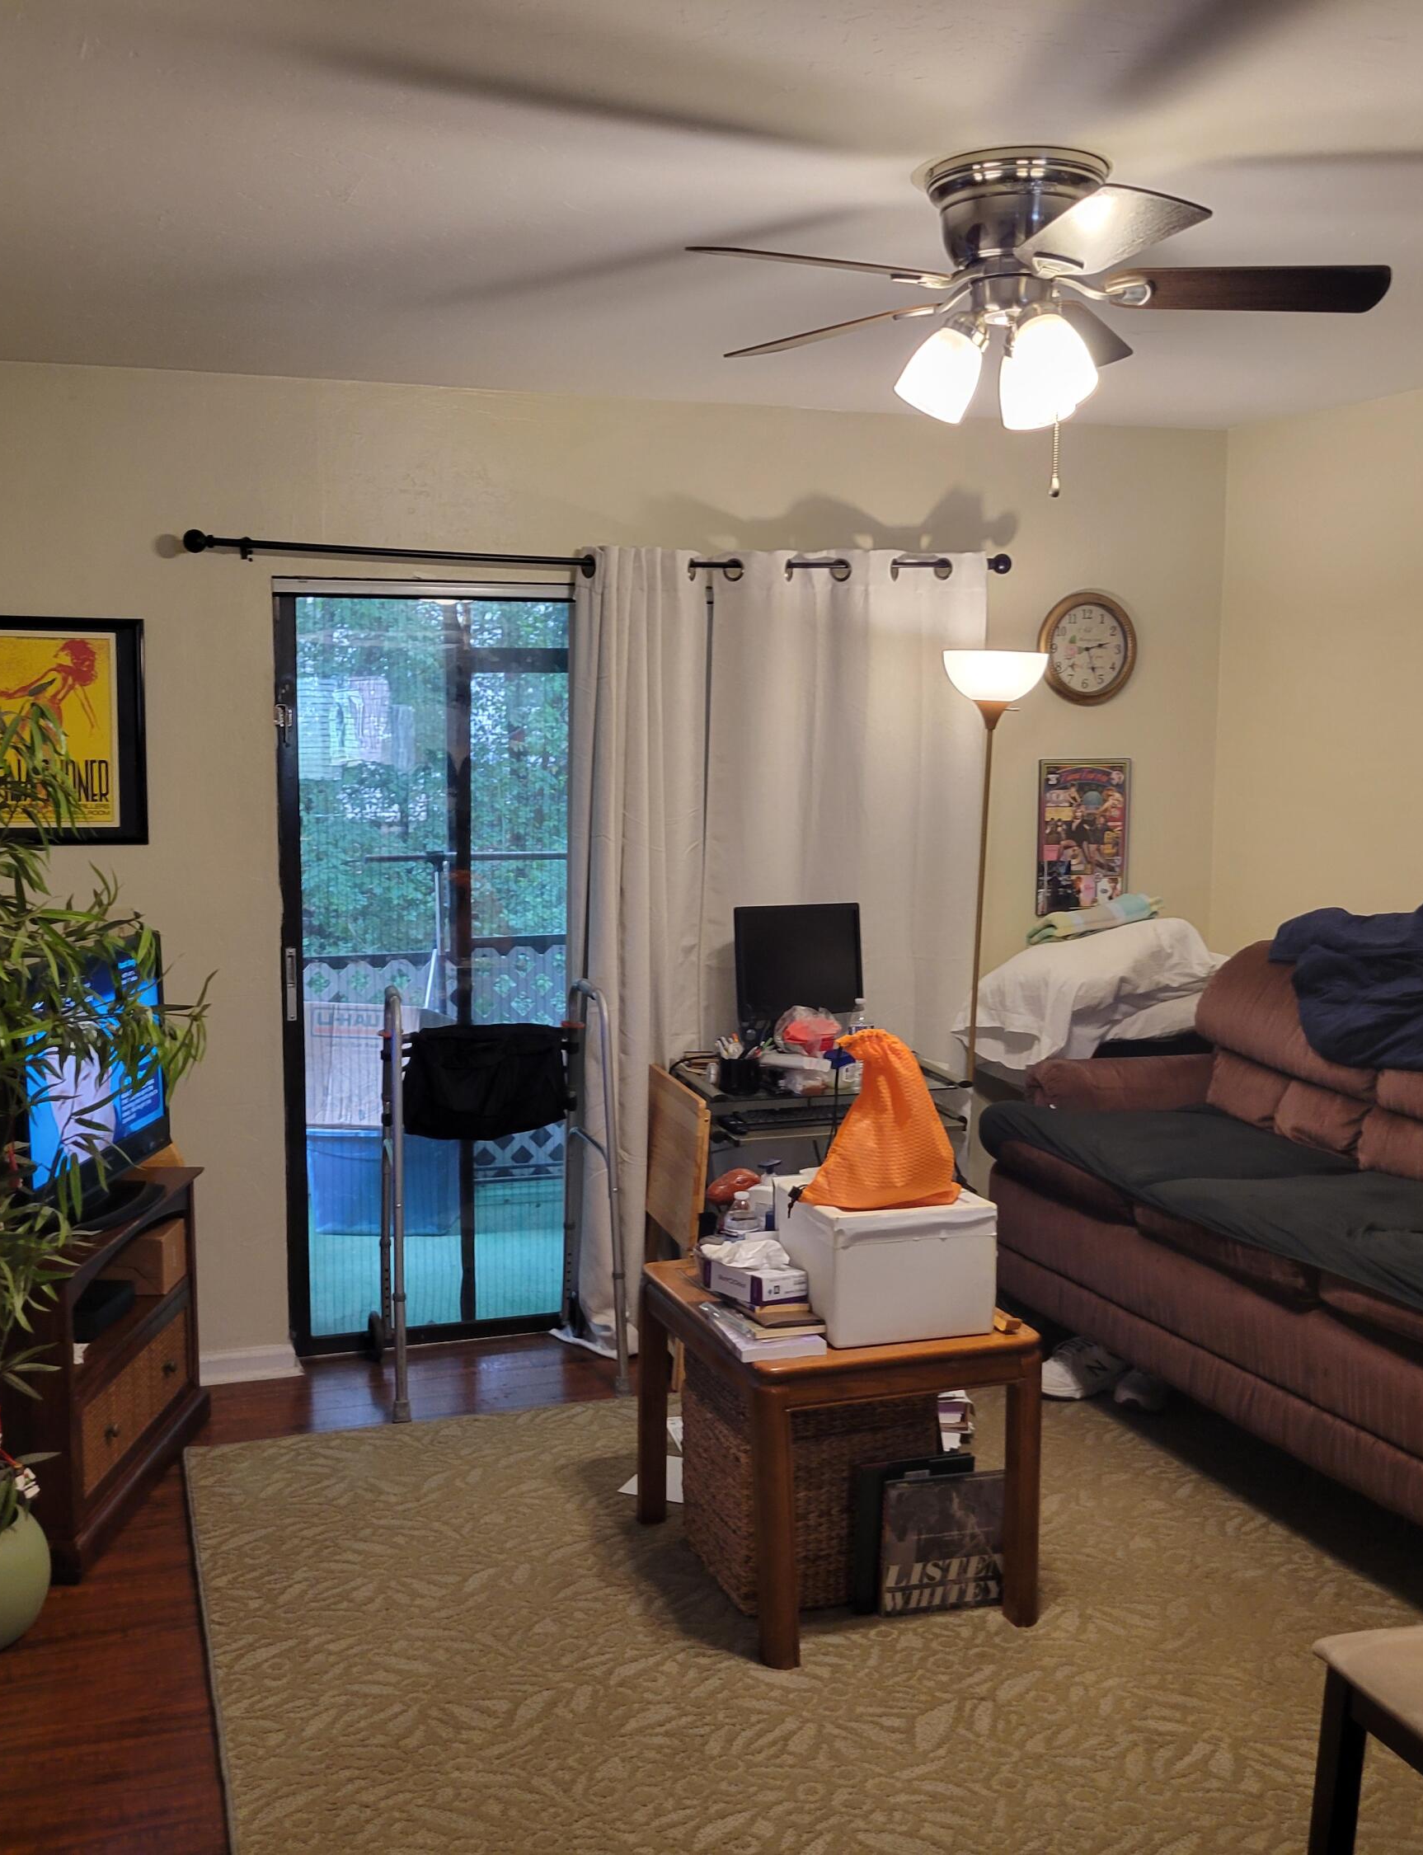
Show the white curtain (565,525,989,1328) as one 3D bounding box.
[{"bbox_3d":[0.185,0.056,4.892,1.158,2.052,0.120,-2,6,-19],"label":"white curtain"}]

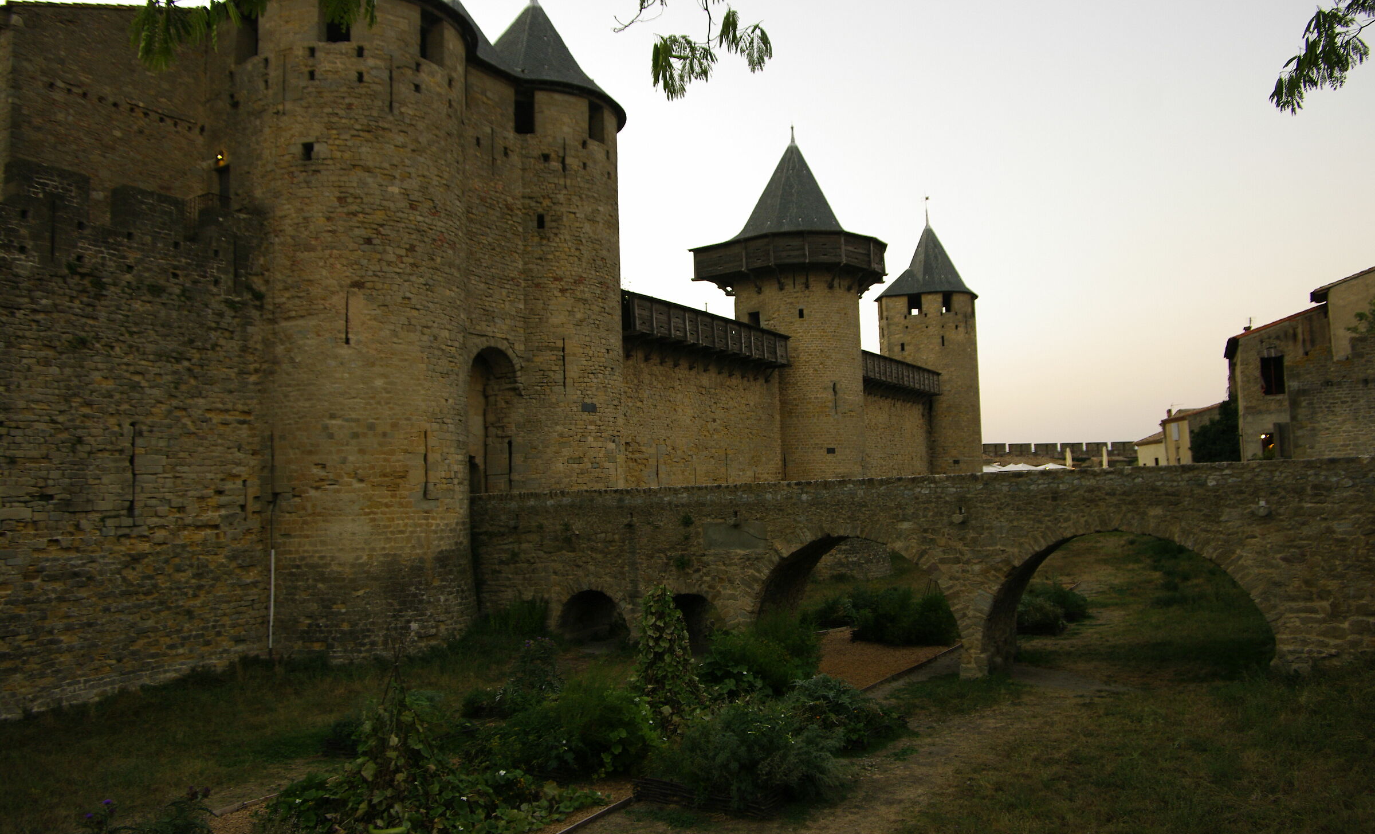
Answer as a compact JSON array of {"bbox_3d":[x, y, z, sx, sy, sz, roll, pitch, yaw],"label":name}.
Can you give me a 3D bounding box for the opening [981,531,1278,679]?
[{"bbox_3d":[10.902,4.507,22.848,6.406,3.496,2.700,-4,-4,34],"label":"opening"}]

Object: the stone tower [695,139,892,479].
[{"bbox_3d":[6.160,-5.051,53.026,10.400,22.570,10.800,-4,-4,31],"label":"stone tower"}]

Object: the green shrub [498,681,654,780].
[{"bbox_3d":[-2.157,5.820,17.534,3.040,1.494,2.128,-1,-4,-7],"label":"green shrub"}]

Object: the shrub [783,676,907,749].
[{"bbox_3d":[3.218,5.917,18.854,2.539,1.203,2.158,-2,-4,9],"label":"shrub"}]

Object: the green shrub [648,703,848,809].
[{"bbox_3d":[0.871,4.855,13.412,2.650,1.200,2.100,-2,-4,0],"label":"green shrub"}]

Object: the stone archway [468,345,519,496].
[{"bbox_3d":[-7.069,0.576,31.056,1.400,5.714,2.300,-4,-4,31],"label":"stone archway"}]

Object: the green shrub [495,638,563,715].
[{"bbox_3d":[-3.802,6.046,21.680,1.628,1.643,1.465,-1,-4,-10],"label":"green shrub"}]

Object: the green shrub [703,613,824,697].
[{"bbox_3d":[1.800,5.885,23.031,3.094,1.861,2.630,-2,-4,4],"label":"green shrub"}]

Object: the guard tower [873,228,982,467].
[{"bbox_3d":[20.087,-4.493,75.889,8.300,23.561,8.300,-4,-4,31],"label":"guard tower"}]

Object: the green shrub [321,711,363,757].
[{"bbox_3d":[-5.984,5.446,15.993,0.800,0.780,0.800,-2,-4,0],"label":"green shrub"}]

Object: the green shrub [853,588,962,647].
[{"bbox_3d":[6.963,6.276,29.420,3.519,1.632,2.639,-2,-4,13],"label":"green shrub"}]

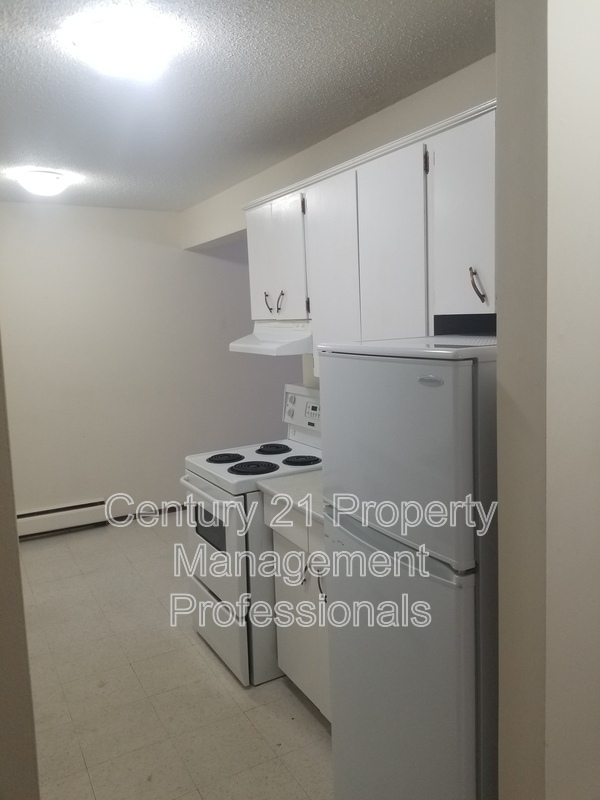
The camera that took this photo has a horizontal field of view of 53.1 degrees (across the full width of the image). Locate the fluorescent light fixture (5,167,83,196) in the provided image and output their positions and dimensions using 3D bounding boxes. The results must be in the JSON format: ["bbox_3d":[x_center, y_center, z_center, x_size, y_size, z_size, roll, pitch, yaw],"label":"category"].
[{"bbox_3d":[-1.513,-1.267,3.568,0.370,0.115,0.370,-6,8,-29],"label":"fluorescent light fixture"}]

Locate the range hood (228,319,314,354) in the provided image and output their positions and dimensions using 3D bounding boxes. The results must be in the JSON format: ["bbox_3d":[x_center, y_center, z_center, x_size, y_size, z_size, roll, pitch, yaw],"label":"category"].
[{"bbox_3d":[-0.036,-0.320,2.984,0.460,0.155,0.580,-6,8,-29],"label":"range hood"}]

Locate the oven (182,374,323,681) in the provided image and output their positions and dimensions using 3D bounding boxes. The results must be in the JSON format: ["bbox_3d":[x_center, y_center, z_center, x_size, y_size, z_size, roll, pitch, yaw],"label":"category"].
[{"bbox_3d":[-0.134,0.575,2.861,0.706,1.209,0.617,-6,8,-29],"label":"oven"}]

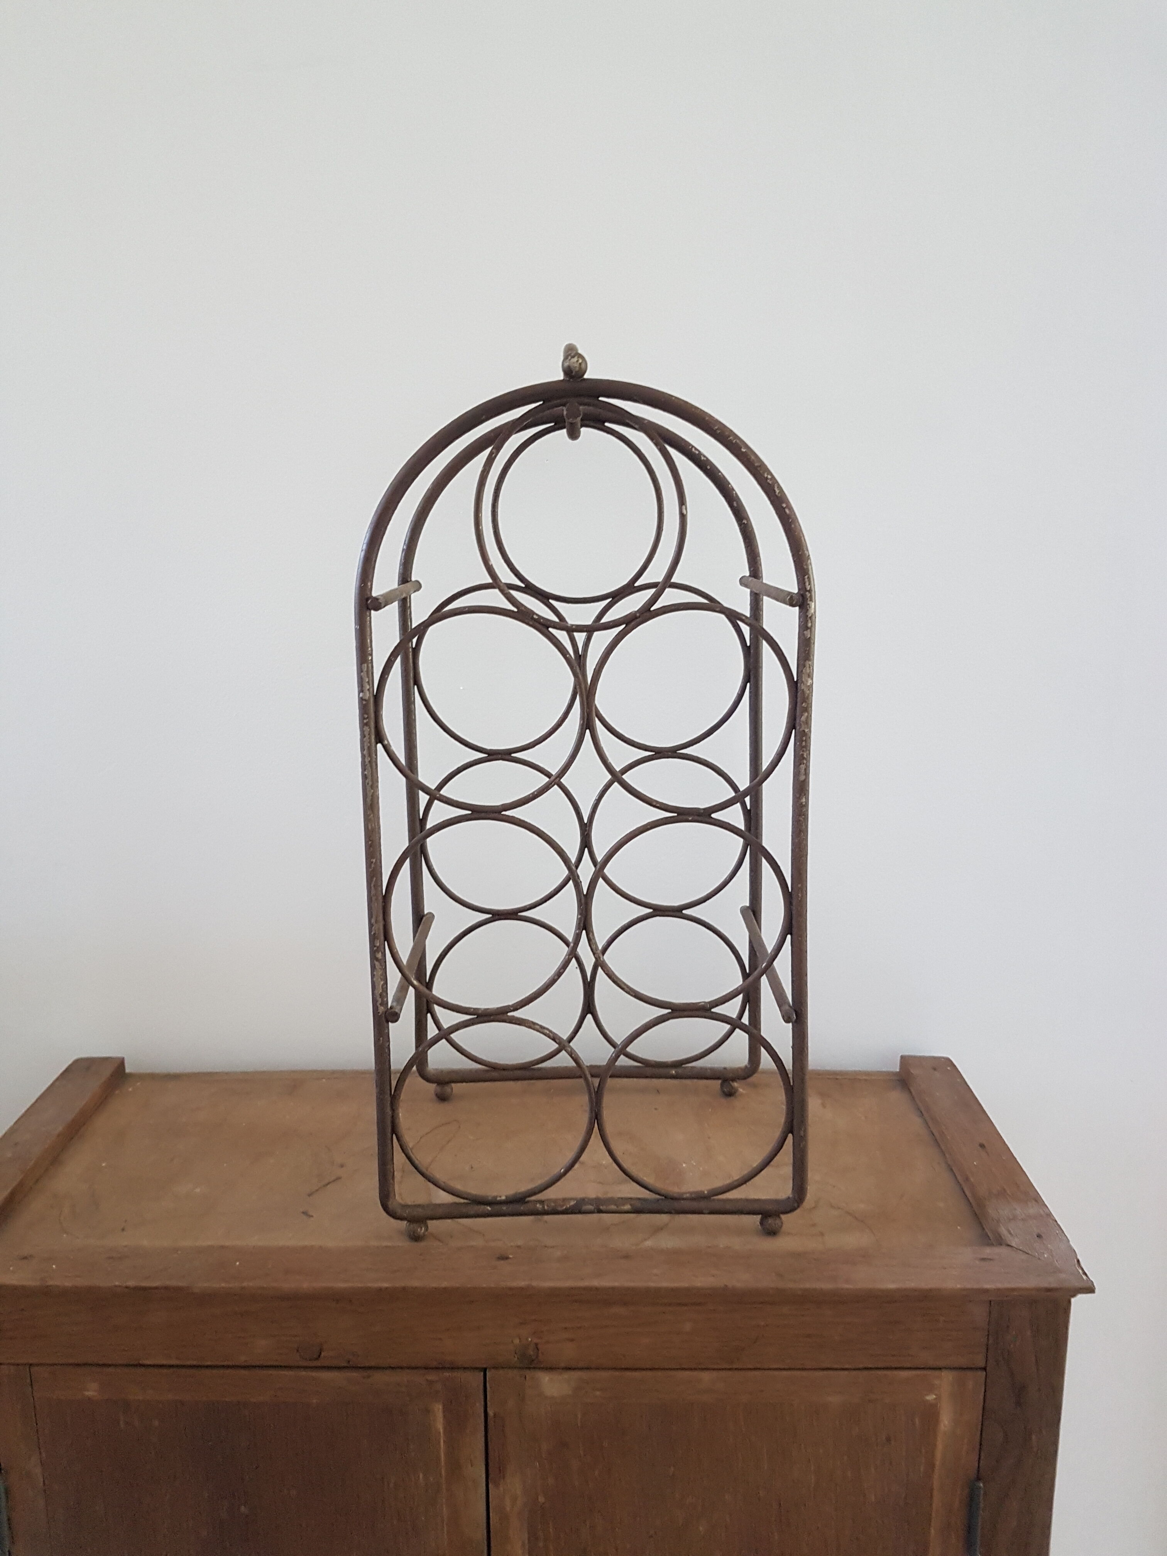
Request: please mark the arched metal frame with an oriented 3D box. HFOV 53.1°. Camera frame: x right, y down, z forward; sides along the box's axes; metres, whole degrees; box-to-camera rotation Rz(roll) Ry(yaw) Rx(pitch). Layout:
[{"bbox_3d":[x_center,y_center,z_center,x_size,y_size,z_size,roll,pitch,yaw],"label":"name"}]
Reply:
[{"bbox_3d":[0.002,0.005,0.639,0.223,0.452,0.158,-1,12,-1],"label":"arched metal frame"}]

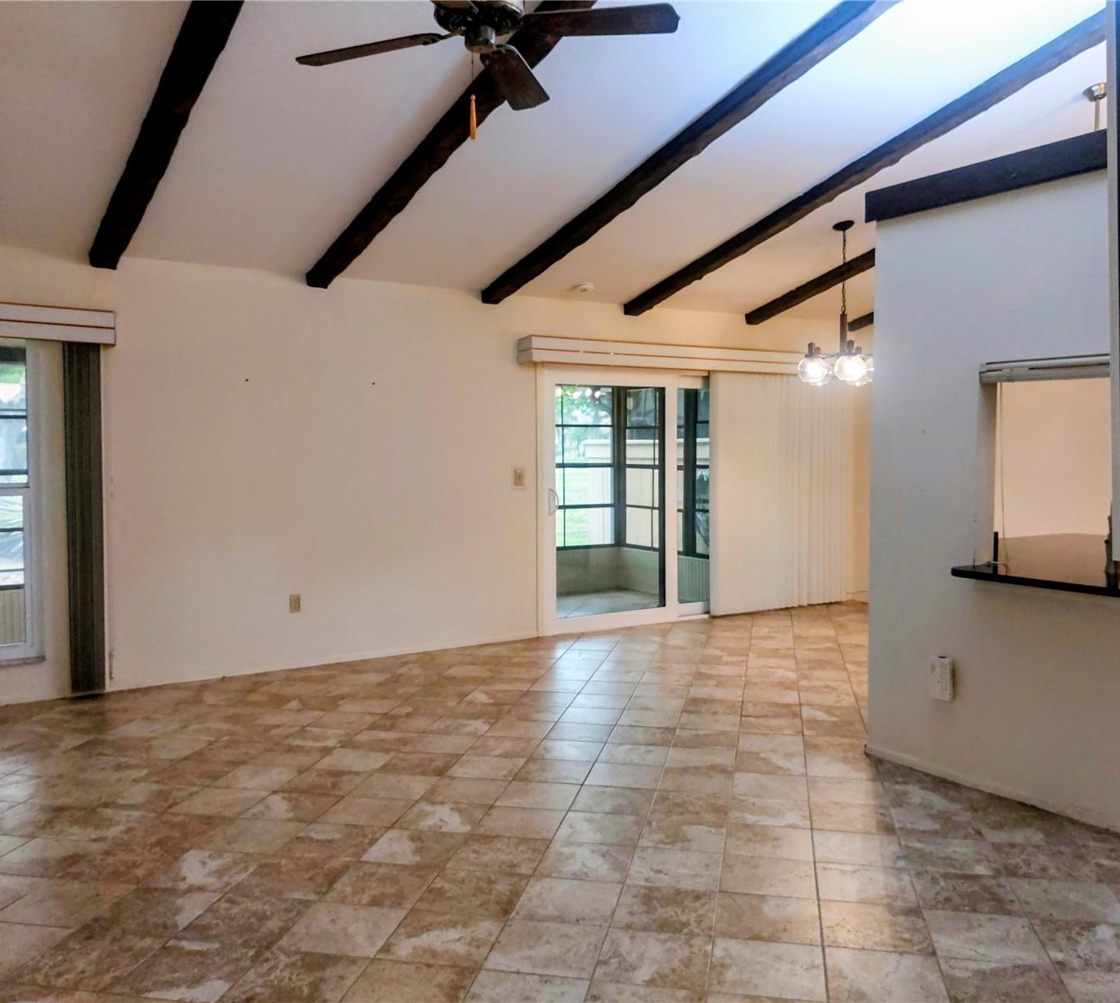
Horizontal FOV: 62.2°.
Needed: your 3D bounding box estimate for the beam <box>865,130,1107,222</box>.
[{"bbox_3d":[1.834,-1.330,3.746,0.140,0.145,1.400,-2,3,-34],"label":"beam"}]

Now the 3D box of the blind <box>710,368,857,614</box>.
[{"bbox_3d":[1.983,-0.086,8.182,1.740,2.060,0.100,-2,3,-34],"label":"blind"}]

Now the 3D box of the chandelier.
[{"bbox_3d":[1.955,-1.366,6.413,0.620,1.120,0.620,-2,3,-34],"label":"chandelier"}]

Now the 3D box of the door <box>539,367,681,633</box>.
[{"bbox_3d":[0.398,-0.027,7.330,1.340,2.030,0.070,-2,3,-34],"label":"door"}]

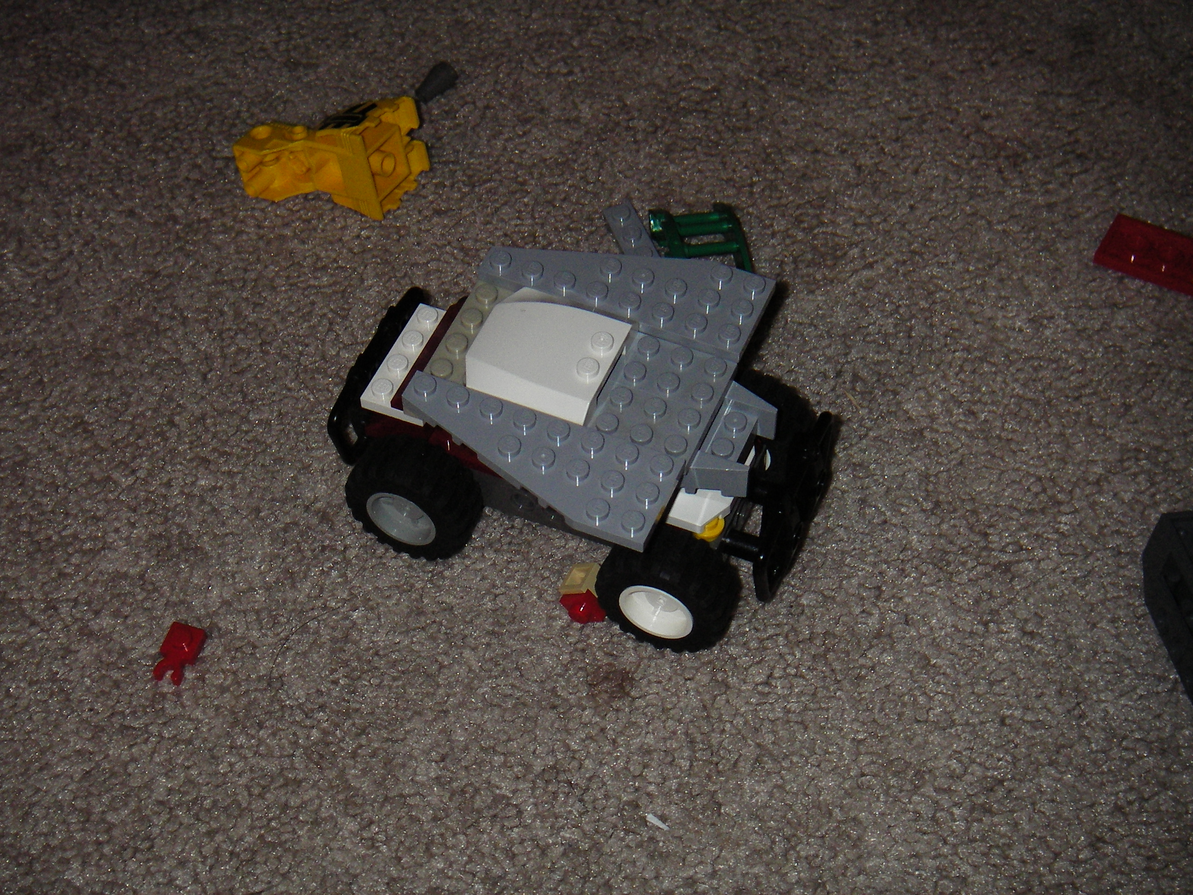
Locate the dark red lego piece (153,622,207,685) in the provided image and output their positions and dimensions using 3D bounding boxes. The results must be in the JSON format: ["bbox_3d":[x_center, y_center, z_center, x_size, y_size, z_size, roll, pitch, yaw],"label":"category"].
[{"bbox_3d":[-0.094,0.047,0.488,0.008,0.005,0.012,16,54,12],"label":"dark red lego piece"}]

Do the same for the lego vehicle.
[{"bbox_3d":[-0.002,-0.005,0.498,0.112,0.053,0.080,19,54,14],"label":"lego vehicle"}]

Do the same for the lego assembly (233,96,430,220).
[{"bbox_3d":[-0.068,-0.078,0.574,0.051,0.024,0.026,6,52,4],"label":"lego assembly"}]

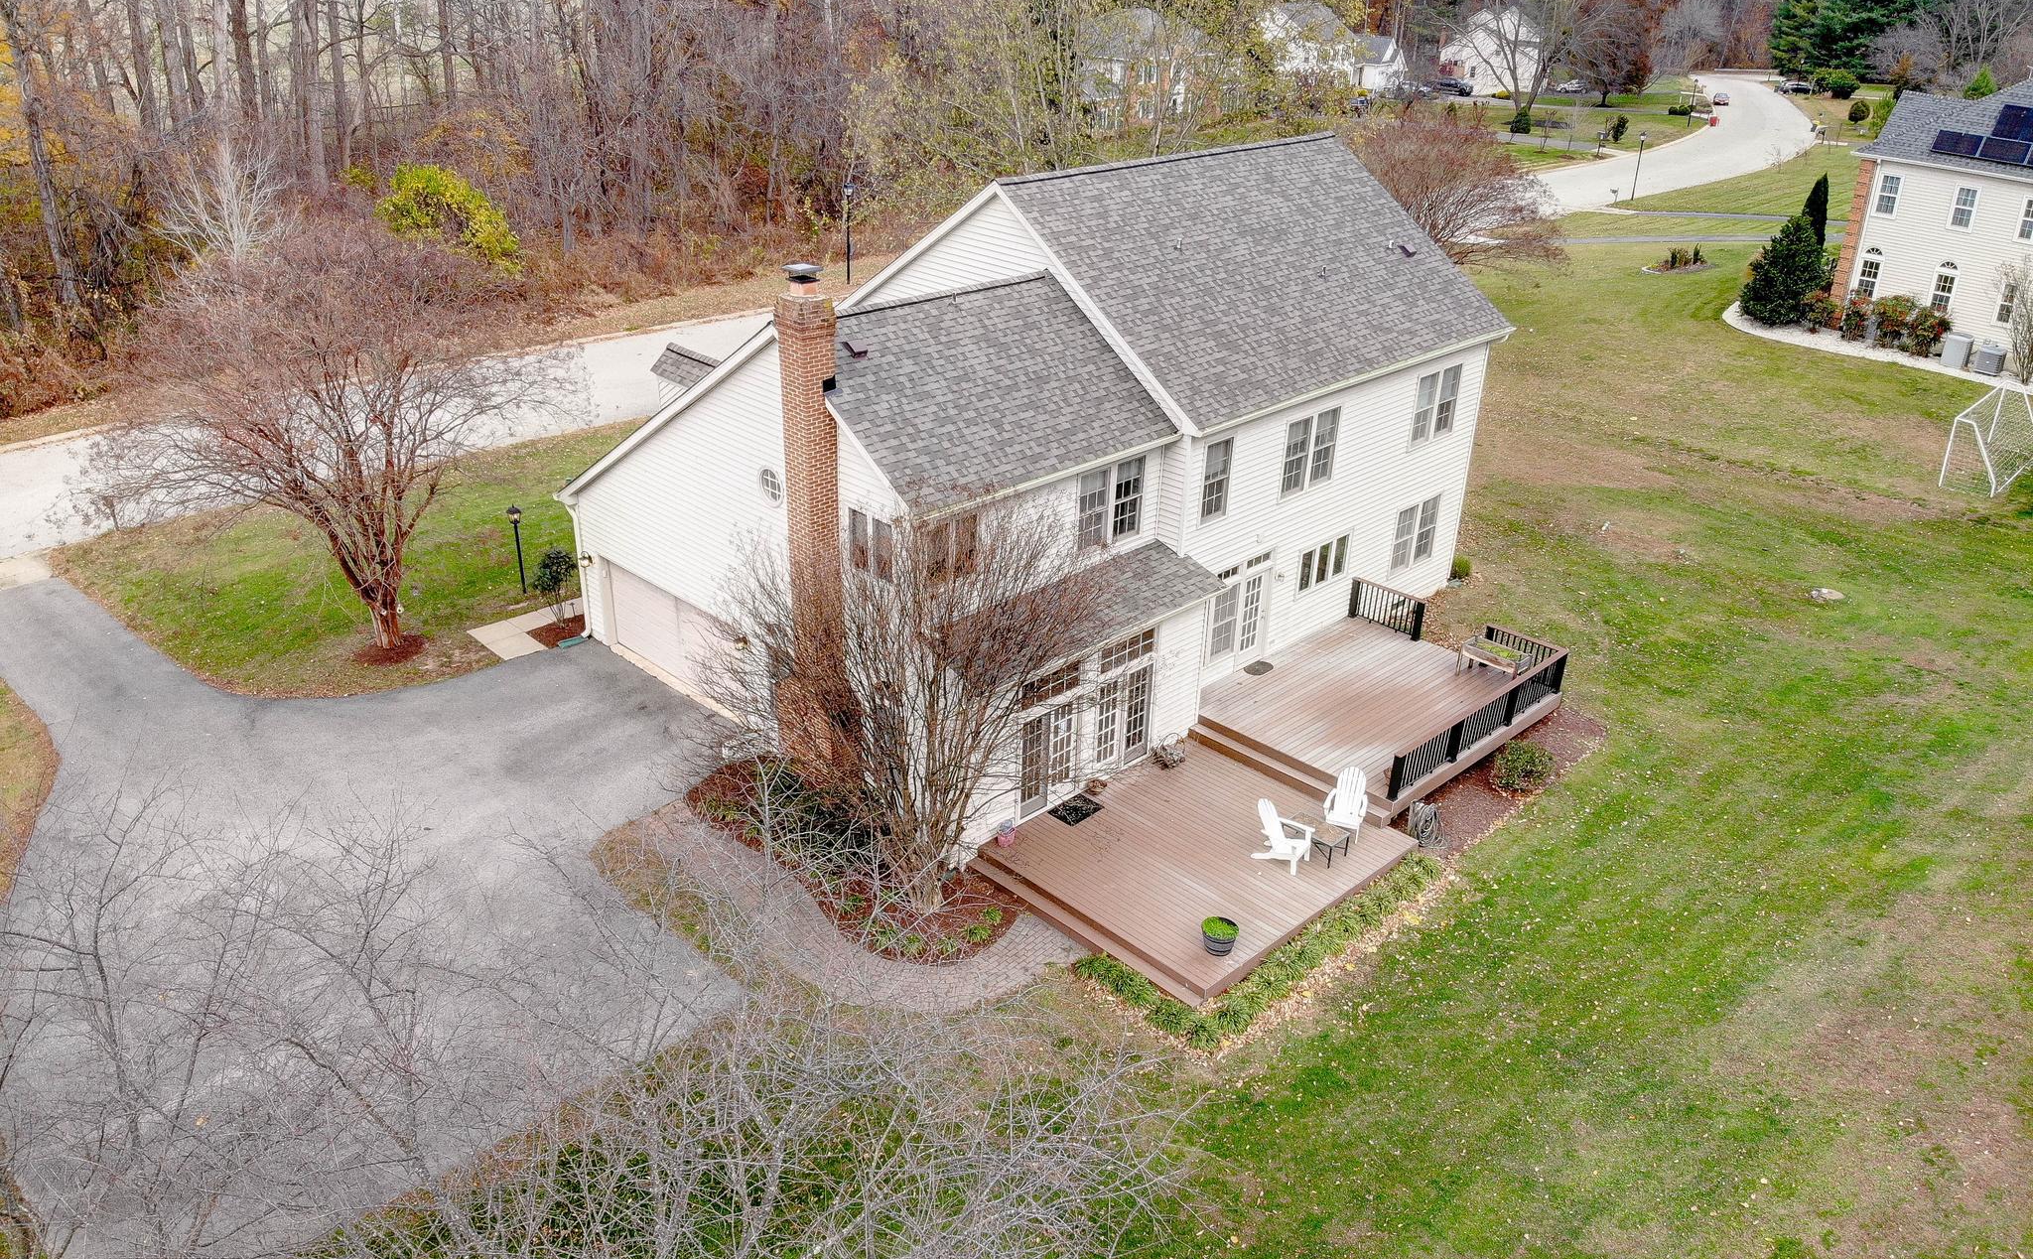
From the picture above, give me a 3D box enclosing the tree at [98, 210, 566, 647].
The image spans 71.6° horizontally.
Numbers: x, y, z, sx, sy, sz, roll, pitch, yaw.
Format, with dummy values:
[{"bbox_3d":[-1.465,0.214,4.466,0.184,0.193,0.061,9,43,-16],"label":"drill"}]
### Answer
[{"bbox_3d":[-14.127,-3.660,29.428,9.200,8.800,9.200,-12,29,-24],"label":"tree"}]

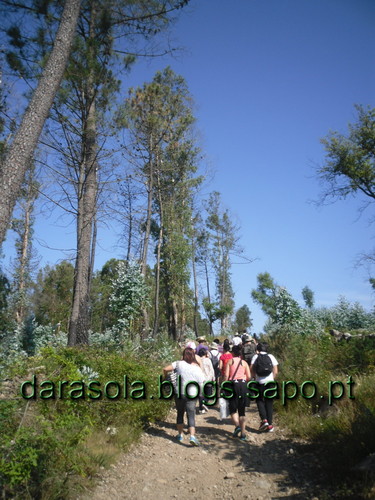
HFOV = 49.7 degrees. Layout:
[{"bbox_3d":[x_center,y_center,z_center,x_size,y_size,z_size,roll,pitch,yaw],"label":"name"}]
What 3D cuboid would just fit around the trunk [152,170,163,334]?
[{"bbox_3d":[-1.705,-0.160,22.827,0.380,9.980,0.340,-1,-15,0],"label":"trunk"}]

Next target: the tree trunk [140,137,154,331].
[{"bbox_3d":[-2.150,-1.038,22.547,0.440,11.580,0.420,0,-15,0],"label":"tree trunk"}]

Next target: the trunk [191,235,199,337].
[{"bbox_3d":[0.450,2.403,28.342,0.340,7.310,0.320,-2,-15,0],"label":"trunk"}]

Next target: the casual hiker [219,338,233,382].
[{"bbox_3d":[1.032,3.186,10.638,0.480,1.626,0.380,-1,-15,5],"label":"casual hiker"}]

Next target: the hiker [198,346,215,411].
[{"bbox_3d":[0.445,3.318,10.292,0.520,1.576,0.420,-1,-15,5],"label":"hiker"}]

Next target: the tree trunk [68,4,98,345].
[{"bbox_3d":[-3.086,-2.961,12.507,0.580,11.630,0.550,-2,-15,0],"label":"tree trunk"}]

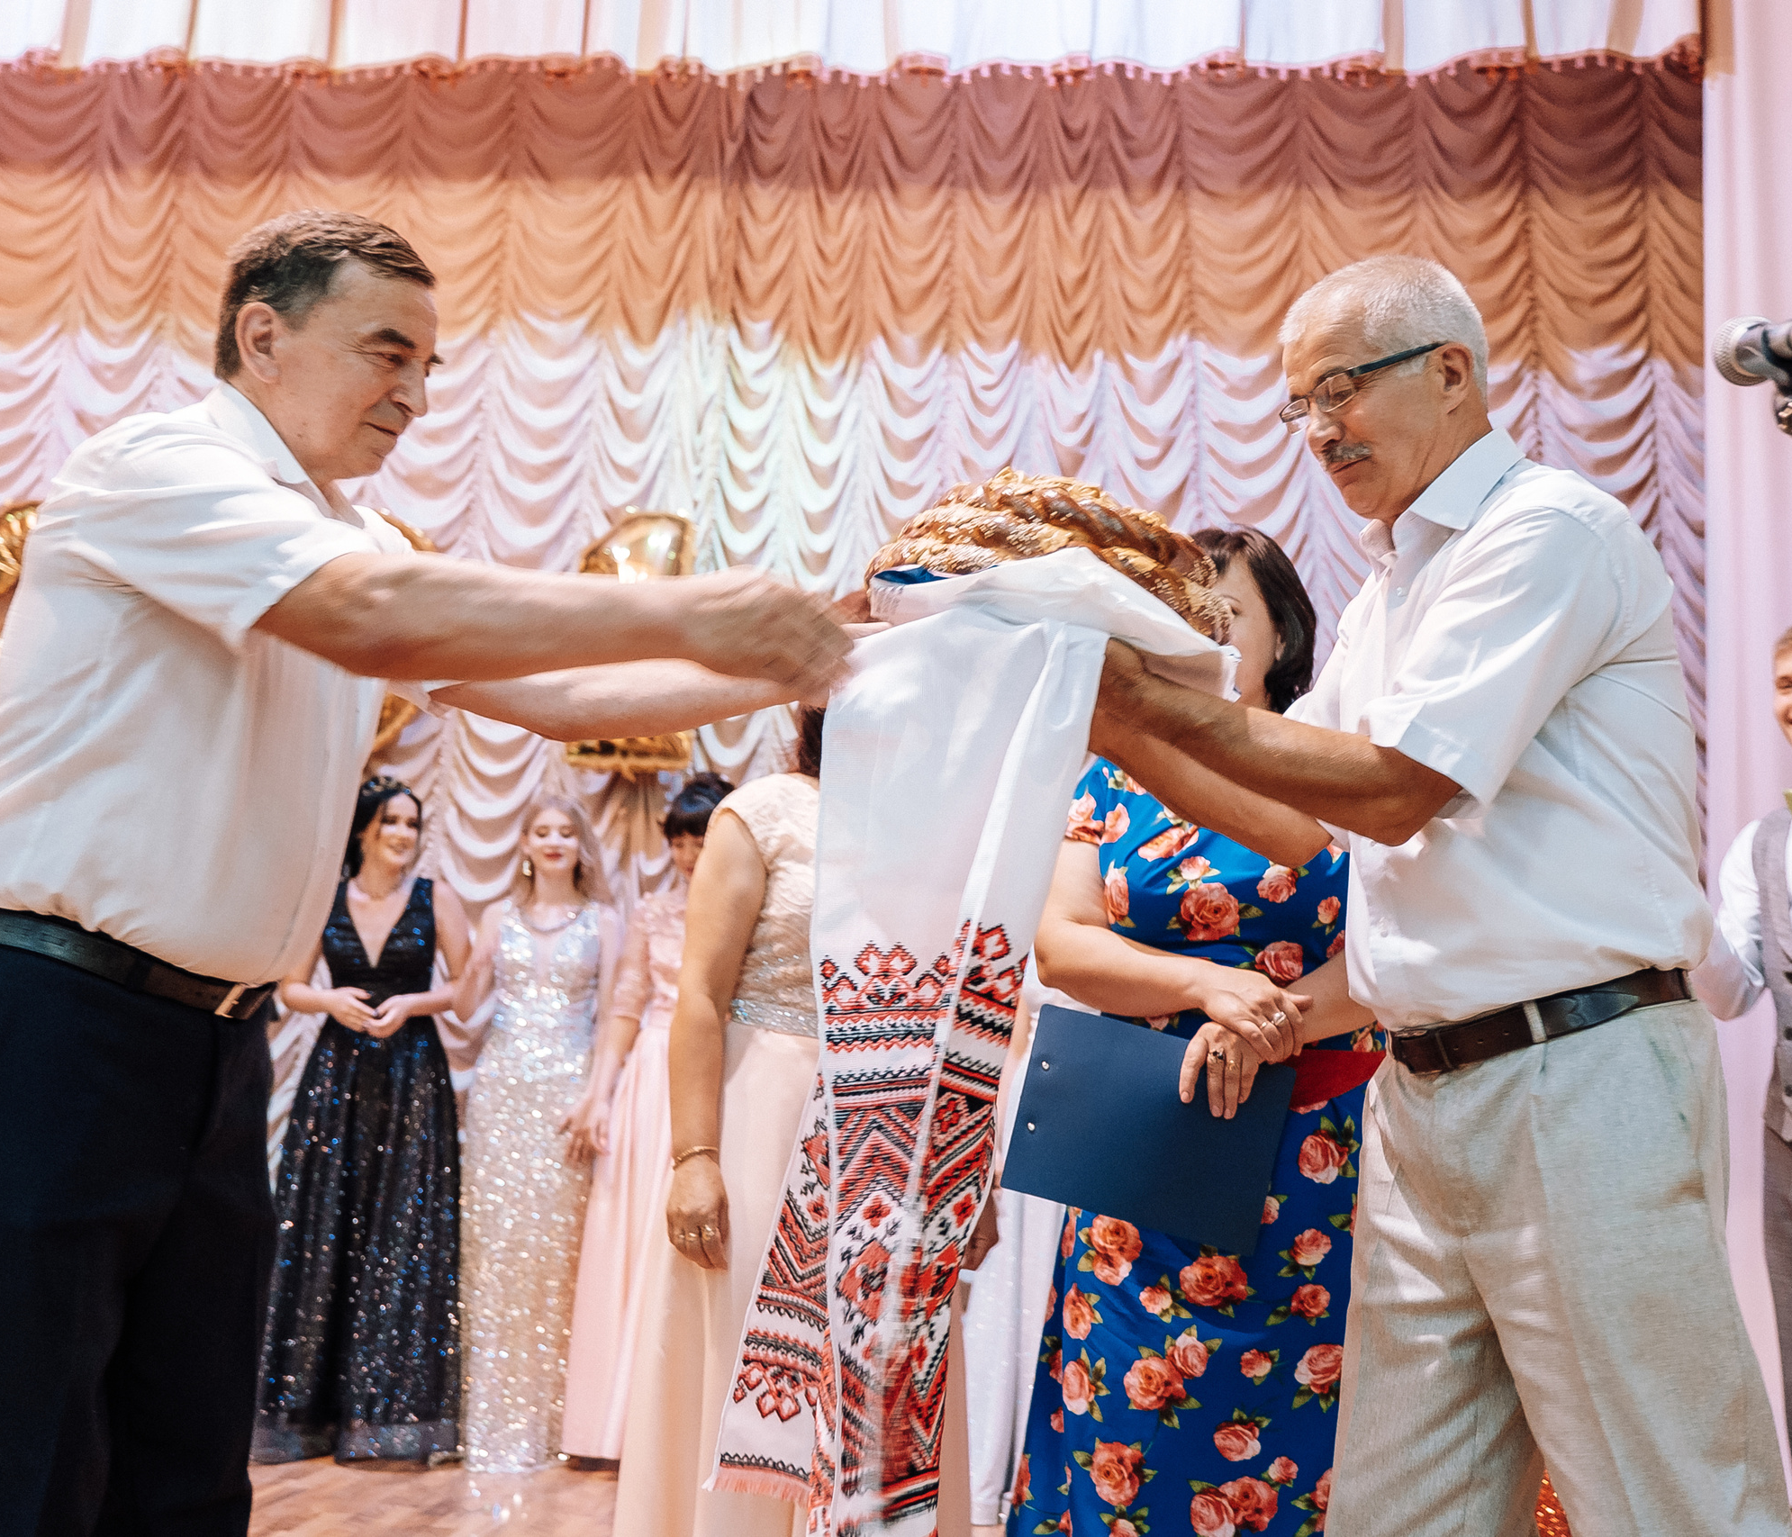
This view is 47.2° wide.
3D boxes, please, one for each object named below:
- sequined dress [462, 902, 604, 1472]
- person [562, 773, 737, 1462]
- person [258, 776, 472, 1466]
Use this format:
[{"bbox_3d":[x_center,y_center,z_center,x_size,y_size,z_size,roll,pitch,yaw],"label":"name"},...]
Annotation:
[{"bbox_3d":[-0.920,1.065,5.363,0.380,1.436,0.350,2,-11,-7],"label":"sequined dress"},{"bbox_3d":[-0.607,0.867,5.327,0.480,1.740,0.420,3,-11,-11],"label":"person"},{"bbox_3d":[-1.363,0.882,5.387,0.560,1.750,0.460,3,-11,-11],"label":"person"}]

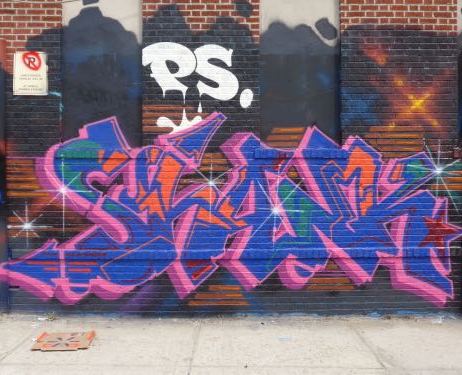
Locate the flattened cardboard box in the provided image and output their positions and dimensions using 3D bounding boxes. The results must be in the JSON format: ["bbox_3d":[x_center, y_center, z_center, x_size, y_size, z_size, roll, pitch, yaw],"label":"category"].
[{"bbox_3d":[-1.510,1.385,5.140,0.490,0.040,0.580,0,1,-6],"label":"flattened cardboard box"}]

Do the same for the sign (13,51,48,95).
[{"bbox_3d":[-2.087,-1.187,5.880,0.360,0.456,0.020,0,1,-1],"label":"sign"}]

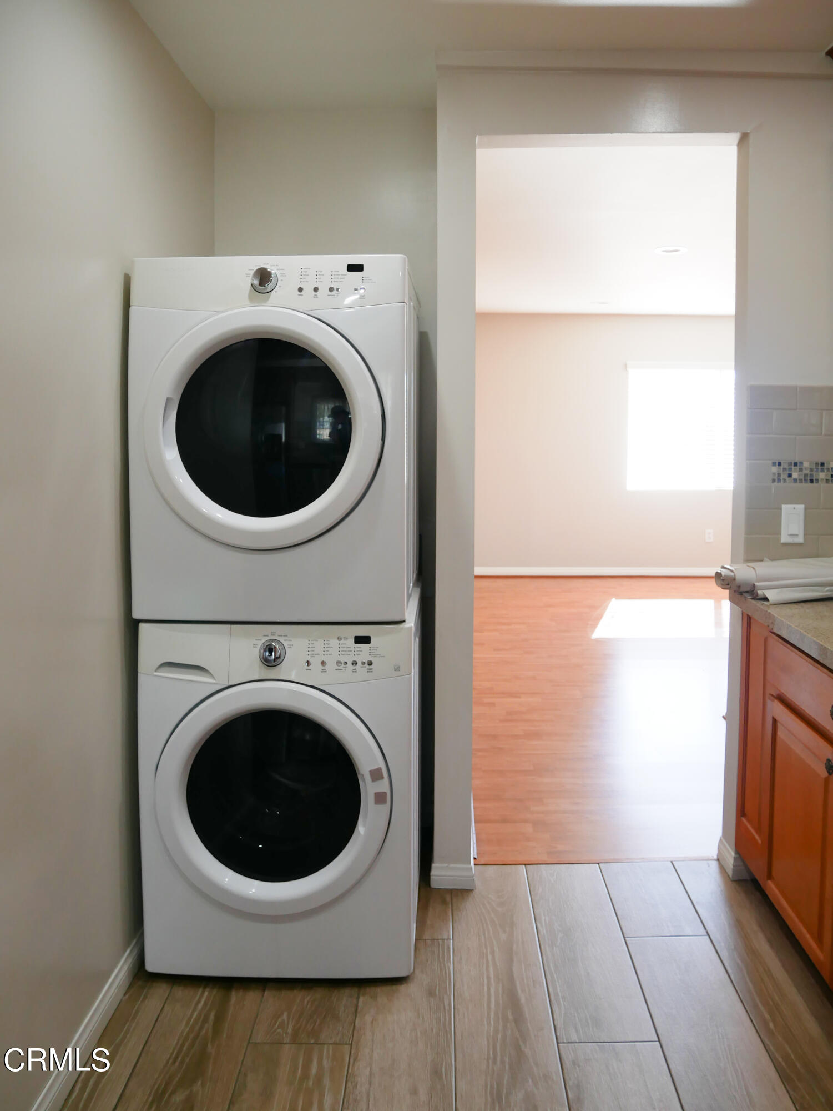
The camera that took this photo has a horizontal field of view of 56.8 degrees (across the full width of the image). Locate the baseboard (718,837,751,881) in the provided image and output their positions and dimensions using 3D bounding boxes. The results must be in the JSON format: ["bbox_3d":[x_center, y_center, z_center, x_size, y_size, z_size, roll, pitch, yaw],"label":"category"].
[{"bbox_3d":[1.022,0.972,2.480,0.055,0.078,0.120,0,5,2],"label":"baseboard"}]

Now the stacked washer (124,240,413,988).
[{"bbox_3d":[-0.345,0.157,2.290,0.700,1.840,0.770,0,5,2],"label":"stacked washer"}]

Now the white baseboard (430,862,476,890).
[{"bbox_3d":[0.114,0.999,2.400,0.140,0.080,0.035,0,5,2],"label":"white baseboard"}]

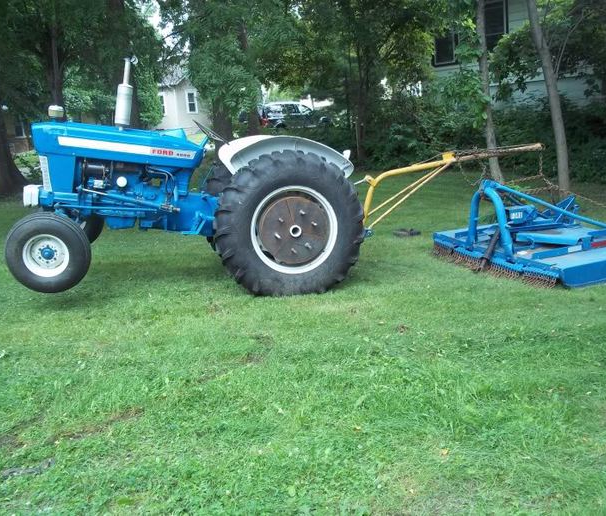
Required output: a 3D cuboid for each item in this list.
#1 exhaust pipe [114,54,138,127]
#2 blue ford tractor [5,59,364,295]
[{"bbox_3d":[-1.706,-1.582,6.861,0.180,0.660,0.150,2,11,-12],"label":"exhaust pipe"},{"bbox_3d":[-1.103,-0.829,7.138,3.200,2.140,1.870,2,11,-12],"label":"blue ford tractor"}]

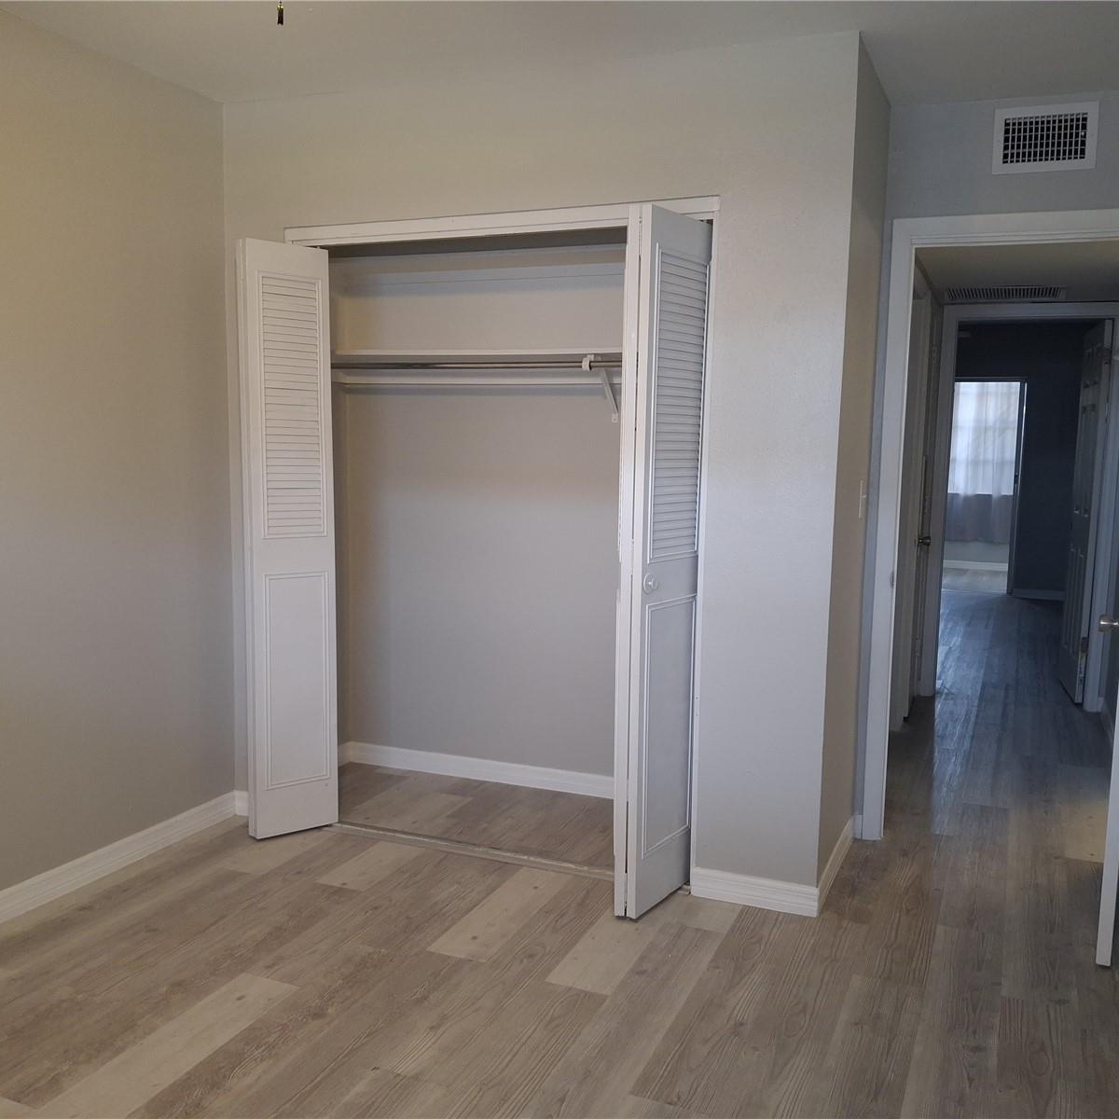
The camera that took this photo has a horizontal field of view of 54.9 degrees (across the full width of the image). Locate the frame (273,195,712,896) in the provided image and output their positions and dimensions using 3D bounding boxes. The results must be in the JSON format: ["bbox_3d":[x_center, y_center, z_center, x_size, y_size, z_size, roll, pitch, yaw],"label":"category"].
[{"bbox_3d":[-0.243,-0.056,3.503,1.503,2.063,0.100,4,7,23],"label":"frame"}]

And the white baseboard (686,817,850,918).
[{"bbox_3d":[0.719,0.949,3.534,0.379,0.100,0.706,4,7,23],"label":"white baseboard"}]

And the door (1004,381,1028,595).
[{"bbox_3d":[4.357,-0.677,10.248,0.045,2.000,0.740,4,7,23],"label":"door"}]

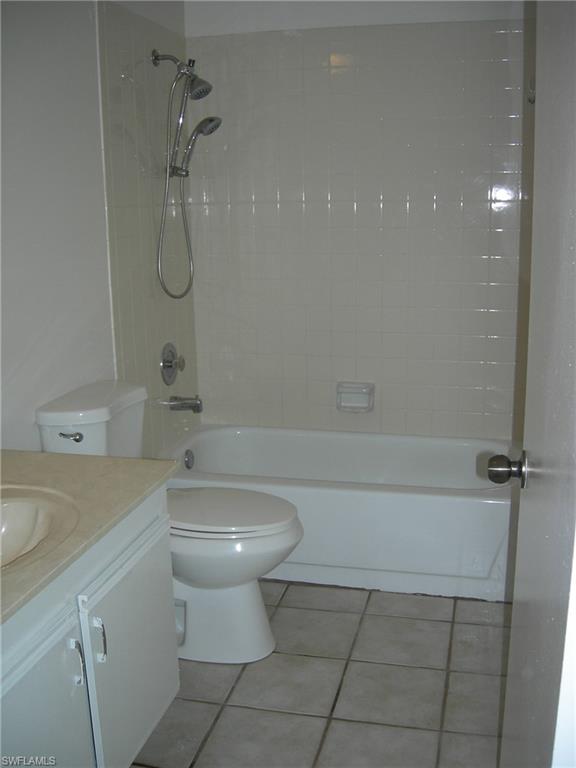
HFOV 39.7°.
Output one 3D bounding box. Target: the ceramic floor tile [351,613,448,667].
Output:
[{"bbox_3d":[0.363,0.811,2.506,0.300,0.010,0.300,2,12,14],"label":"ceramic floor tile"}]

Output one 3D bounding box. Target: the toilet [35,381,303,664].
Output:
[{"bbox_3d":[-0.315,0.432,2.560,0.748,0.770,0.480,2,12,14],"label":"toilet"}]

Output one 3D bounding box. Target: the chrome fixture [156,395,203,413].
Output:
[{"bbox_3d":[-0.424,0.089,3.337,0.142,0.068,0.055,2,12,14],"label":"chrome fixture"}]

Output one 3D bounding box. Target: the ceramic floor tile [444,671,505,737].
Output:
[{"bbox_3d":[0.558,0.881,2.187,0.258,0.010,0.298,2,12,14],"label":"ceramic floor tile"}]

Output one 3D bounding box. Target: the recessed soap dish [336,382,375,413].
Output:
[{"bbox_3d":[0.300,0.057,3.508,0.166,0.132,0.060,2,12,14],"label":"recessed soap dish"}]

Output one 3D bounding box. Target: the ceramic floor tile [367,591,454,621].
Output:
[{"bbox_3d":[0.423,0.771,2.757,0.298,0.010,0.173,2,12,14],"label":"ceramic floor tile"}]

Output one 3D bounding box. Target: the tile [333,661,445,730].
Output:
[{"bbox_3d":[0.293,0.876,2.248,0.298,0.010,0.298,2,12,14],"label":"tile"}]

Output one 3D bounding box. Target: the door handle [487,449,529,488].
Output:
[{"bbox_3d":[0.381,0.148,1.380,0.066,0.066,0.066,2,12,14],"label":"door handle"}]

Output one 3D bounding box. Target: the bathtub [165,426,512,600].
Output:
[{"bbox_3d":[0.243,0.476,3.206,1.524,0.372,0.755,2,12,14],"label":"bathtub"}]

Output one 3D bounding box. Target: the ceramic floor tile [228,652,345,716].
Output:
[{"bbox_3d":[0.006,0.860,2.294,0.300,0.010,0.300,2,12,14],"label":"ceramic floor tile"}]

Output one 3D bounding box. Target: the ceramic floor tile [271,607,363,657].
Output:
[{"bbox_3d":[0.077,0.810,2.602,0.298,0.010,0.298,2,12,14],"label":"ceramic floor tile"}]

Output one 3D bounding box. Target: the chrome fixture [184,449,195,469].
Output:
[{"bbox_3d":[-0.416,0.317,3.373,0.020,0.082,0.082,2,12,14],"label":"chrome fixture"}]

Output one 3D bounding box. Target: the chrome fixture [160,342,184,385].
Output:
[{"bbox_3d":[-0.462,-0.079,3.309,0.067,0.173,0.173,2,12,14],"label":"chrome fixture"}]

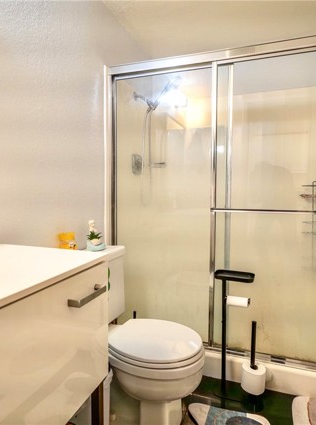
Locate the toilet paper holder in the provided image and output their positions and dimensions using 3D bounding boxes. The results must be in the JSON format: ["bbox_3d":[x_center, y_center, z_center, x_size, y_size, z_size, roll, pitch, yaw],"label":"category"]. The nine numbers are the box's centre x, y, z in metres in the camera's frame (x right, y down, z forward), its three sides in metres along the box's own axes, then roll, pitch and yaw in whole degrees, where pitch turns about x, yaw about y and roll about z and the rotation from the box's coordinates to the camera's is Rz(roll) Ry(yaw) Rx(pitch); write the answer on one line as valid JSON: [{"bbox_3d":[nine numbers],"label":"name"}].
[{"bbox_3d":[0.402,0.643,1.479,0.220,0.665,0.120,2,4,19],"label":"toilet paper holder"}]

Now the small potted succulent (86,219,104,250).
[{"bbox_3d":[-0.325,0.115,1.479,0.086,0.162,0.088,2,4,19],"label":"small potted succulent"}]

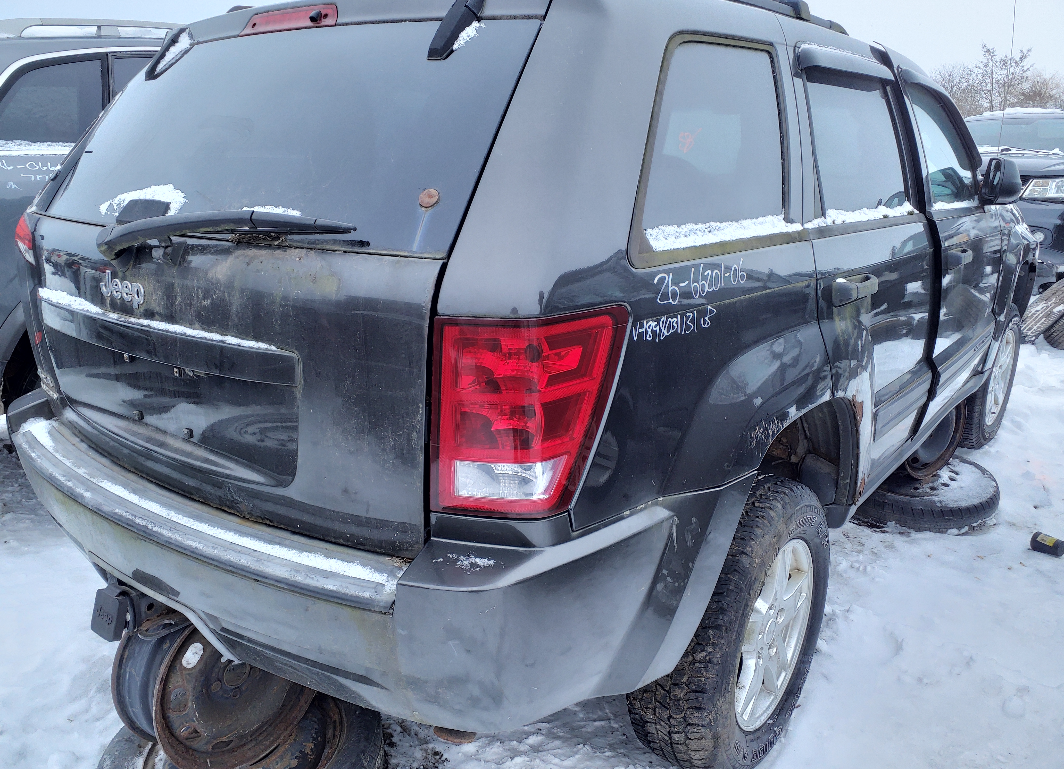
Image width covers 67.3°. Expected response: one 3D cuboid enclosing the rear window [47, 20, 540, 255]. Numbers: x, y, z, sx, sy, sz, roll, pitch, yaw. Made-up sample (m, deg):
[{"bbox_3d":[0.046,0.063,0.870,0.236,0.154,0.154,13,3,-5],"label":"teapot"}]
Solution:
[{"bbox_3d":[-0.581,-0.481,1.540,1.320,0.490,0.090,13,-19,37],"label":"rear window"}]

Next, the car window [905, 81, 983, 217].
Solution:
[{"bbox_3d":[1.458,-0.829,2.802,0.065,0.420,0.780,-9,8,42],"label":"car window"}]

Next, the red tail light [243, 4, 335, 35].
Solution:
[{"bbox_3d":[-0.480,-0.727,1.596,0.310,0.065,0.045,13,-2,37],"label":"red tail light"}]

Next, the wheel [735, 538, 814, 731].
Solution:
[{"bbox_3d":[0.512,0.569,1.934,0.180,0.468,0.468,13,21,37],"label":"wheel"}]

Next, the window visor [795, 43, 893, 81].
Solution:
[{"bbox_3d":[0.784,-0.769,1.946,0.050,0.090,0.690,-8,8,41],"label":"window visor"}]

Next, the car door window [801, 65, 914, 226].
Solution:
[{"bbox_3d":[0.814,-0.596,1.987,0.050,0.385,0.820,-8,8,41],"label":"car door window"}]

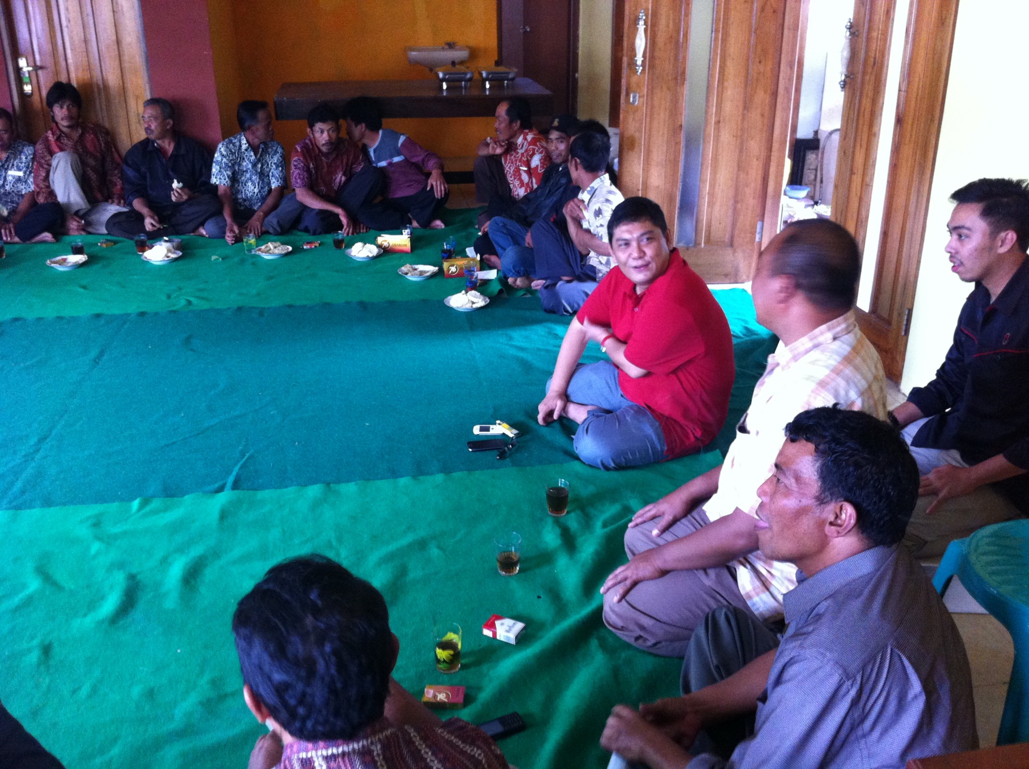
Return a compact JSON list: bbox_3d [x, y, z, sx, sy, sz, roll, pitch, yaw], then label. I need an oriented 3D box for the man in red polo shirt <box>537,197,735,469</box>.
[{"bbox_3d":[0.417,-0.221,3.397,0.630,0.810,0.610,-8,23,-18],"label":"man in red polo shirt"}]

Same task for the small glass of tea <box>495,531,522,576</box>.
[{"bbox_3d":[-0.016,0.443,2.710,0.069,0.095,0.069,0,22,0],"label":"small glass of tea"}]

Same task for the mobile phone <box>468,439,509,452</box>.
[{"bbox_3d":[-0.091,0.203,3.412,0.117,0.012,0.061,-4,22,-9],"label":"mobile phone"}]

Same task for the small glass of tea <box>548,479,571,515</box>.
[{"bbox_3d":[0.126,0.328,2.999,0.066,0.092,0.066,0,22,0],"label":"small glass of tea"}]

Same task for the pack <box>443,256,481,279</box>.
[{"bbox_3d":[-0.268,-0.589,5.262,0.179,0.085,0.054,-5,23,-12],"label":"pack"}]

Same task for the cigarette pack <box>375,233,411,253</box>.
[{"bbox_3d":[-0.653,-0.773,5.713,0.180,0.085,0.056,2,22,5],"label":"cigarette pack"}]

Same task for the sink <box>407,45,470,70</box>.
[{"bbox_3d":[-0.529,-2.231,7.103,0.430,0.145,0.350,-2,22,-5],"label":"sink"}]

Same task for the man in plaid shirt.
[{"bbox_3d":[0.556,0.109,2.423,0.710,0.960,0.510,1,22,3],"label":"man in plaid shirt"}]

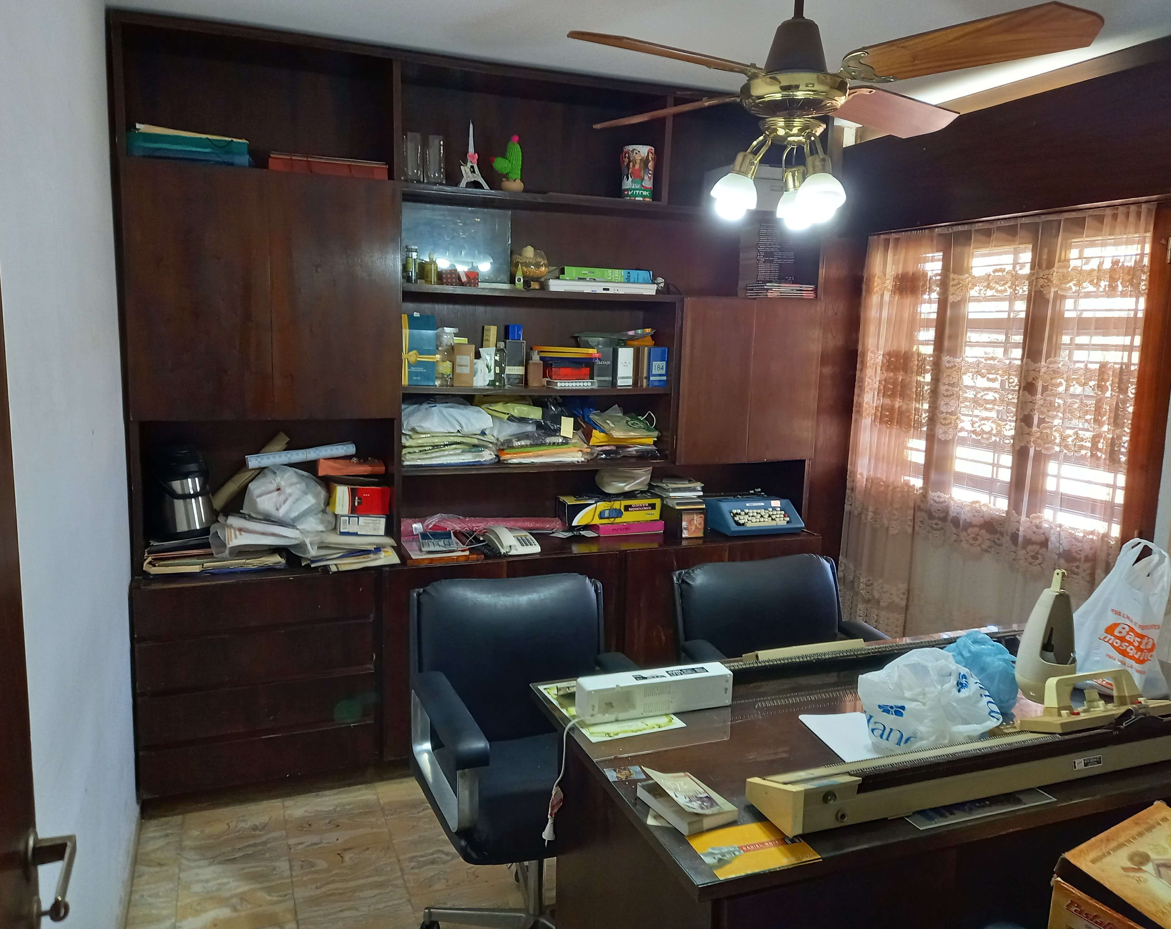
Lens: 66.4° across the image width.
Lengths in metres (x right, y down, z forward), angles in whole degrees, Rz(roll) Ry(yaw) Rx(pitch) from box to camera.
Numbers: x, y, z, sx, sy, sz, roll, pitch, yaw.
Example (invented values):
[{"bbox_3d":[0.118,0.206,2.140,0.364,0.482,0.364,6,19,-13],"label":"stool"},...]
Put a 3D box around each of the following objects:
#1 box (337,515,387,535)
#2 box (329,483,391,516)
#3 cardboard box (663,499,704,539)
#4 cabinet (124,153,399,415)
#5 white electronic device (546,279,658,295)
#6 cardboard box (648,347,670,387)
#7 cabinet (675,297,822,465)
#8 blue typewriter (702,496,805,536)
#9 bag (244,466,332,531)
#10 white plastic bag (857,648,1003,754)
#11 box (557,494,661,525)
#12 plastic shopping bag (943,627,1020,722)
[{"bbox_3d":[-0.781,0.202,3.113,0.148,0.069,0.090,1,8,-22],"label":"box"},{"bbox_3d":[-0.802,0.119,3.185,0.186,0.098,0.141,-2,8,-24],"label":"box"},{"bbox_3d":[0.390,0.218,3.558,0.120,0.115,0.170,-2,10,-22],"label":"cardboard box"},{"bbox_3d":[-1.027,-0.537,2.895,0.800,0.757,0.310,-2,10,-22],"label":"cabinet"},{"bbox_3d":[0.022,-0.647,3.292,0.410,0.038,0.250,-2,10,-22],"label":"white electronic device"},{"bbox_3d":[0.266,-0.365,3.356,0.069,0.145,0.050,-2,10,-22],"label":"cardboard box"},{"bbox_3d":[0.594,-0.344,3.600,0.614,0.624,0.301,-2,9,-21],"label":"cabinet"},{"bbox_3d":[0.703,0.205,3.802,0.344,0.141,0.317,-2,8,-20],"label":"blue typewriter"},{"bbox_3d":[-1.011,0.111,3.057,0.296,0.214,0.221,-2,8,-21],"label":"bag"},{"bbox_3d":[0.715,0.474,1.864,0.271,0.155,0.191,3,9,8],"label":"white plastic bag"},{"bbox_3d":[0.095,0.178,3.548,0.397,0.086,0.115,-2,9,-21],"label":"box"},{"bbox_3d":[0.852,0.441,1.933,0.179,0.169,0.166,4,8,23],"label":"plastic shopping bag"}]

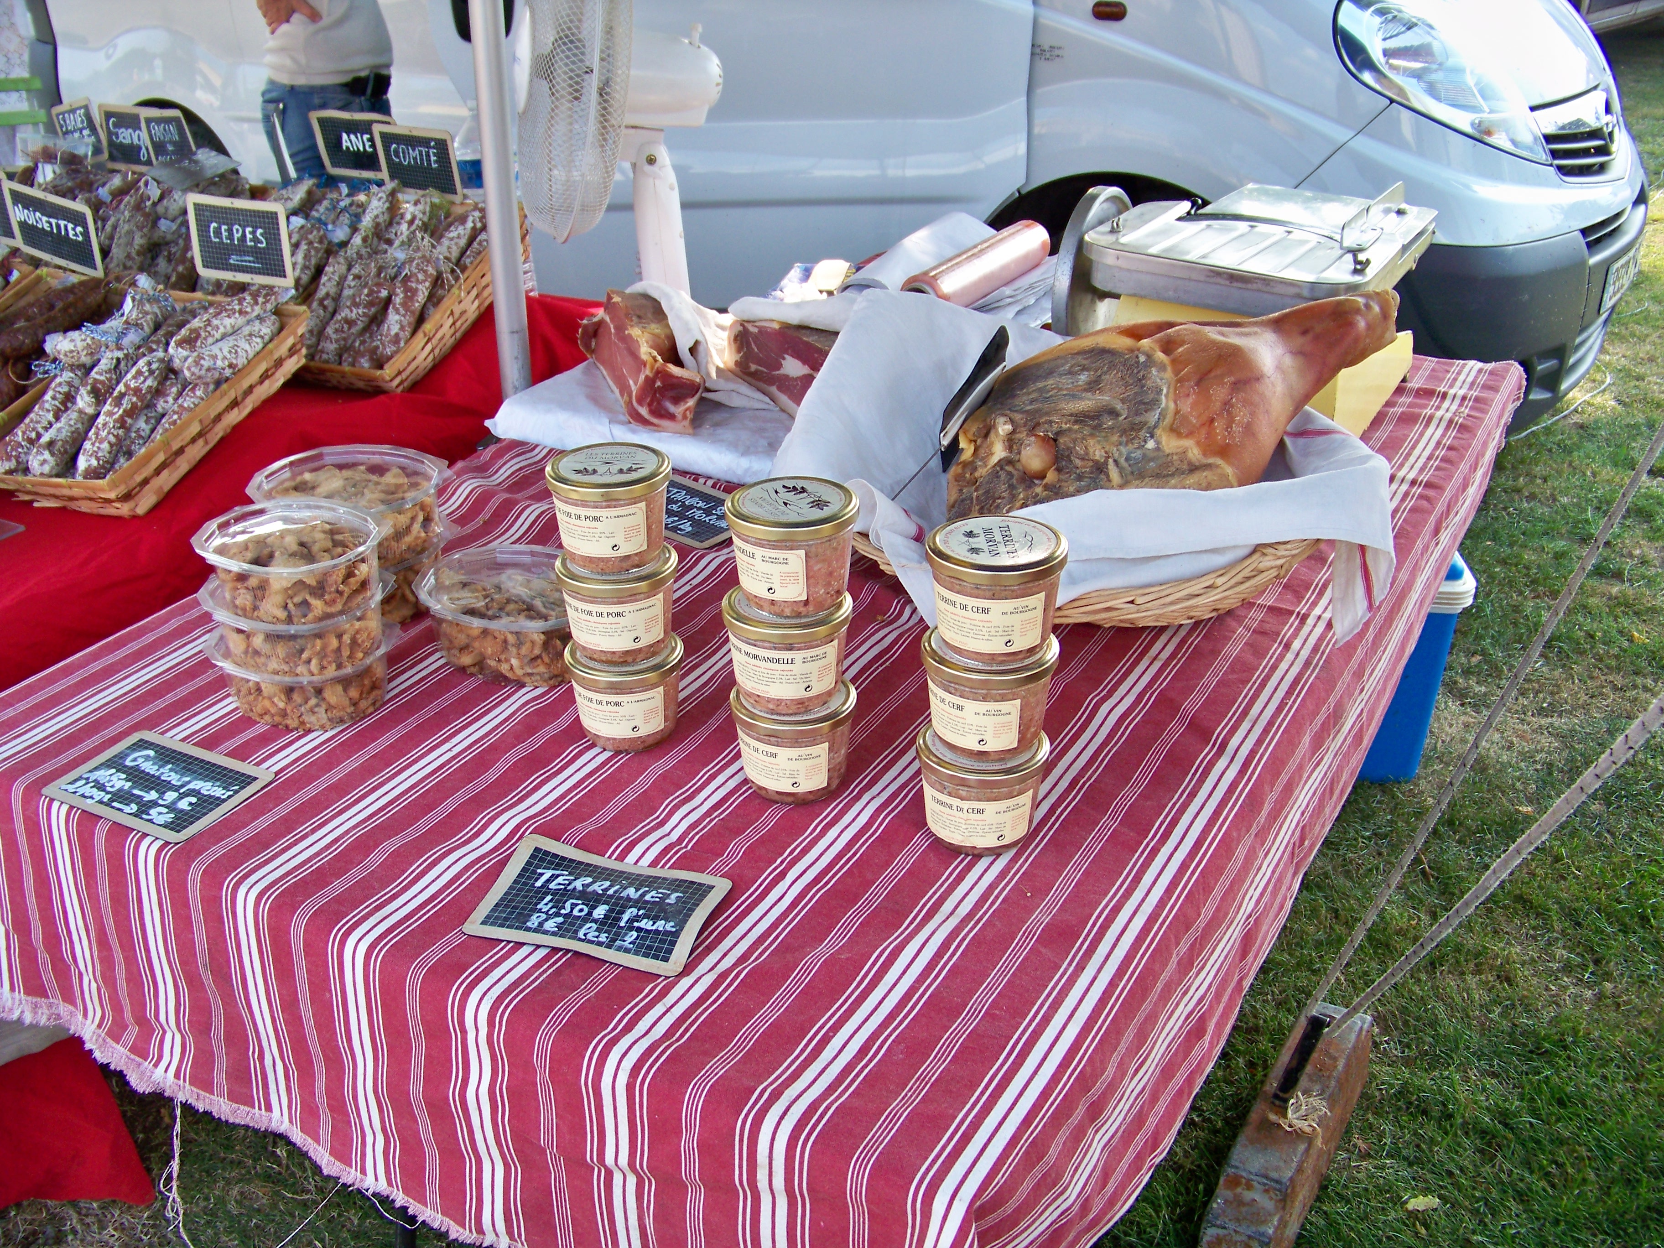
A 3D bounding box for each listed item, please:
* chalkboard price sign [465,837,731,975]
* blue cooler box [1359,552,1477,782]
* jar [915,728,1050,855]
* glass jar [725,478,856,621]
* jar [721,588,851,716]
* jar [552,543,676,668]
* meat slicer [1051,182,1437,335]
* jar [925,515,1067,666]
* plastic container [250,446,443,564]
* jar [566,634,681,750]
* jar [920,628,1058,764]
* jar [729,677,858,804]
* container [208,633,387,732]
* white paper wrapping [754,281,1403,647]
[{"bbox_3d":[-0.145,0.175,0.989,0.144,0.014,0.096,9,31,11],"label":"chalkboard price sign"},{"bbox_3d":[0.750,0.029,2.499,0.380,0.370,0.300,1,27,3],"label":"blue cooler box"},{"bbox_3d":[0.099,0.107,1.040,0.086,0.071,0.086,-1,27,0],"label":"jar"},{"bbox_3d":[-0.025,-0.047,1.032,0.086,0.071,0.086,-1,27,0],"label":"glass jar"},{"bbox_3d":[-0.029,0.017,1.062,0.086,0.071,0.086,-1,27,0],"label":"jar"},{"bbox_3d":[-0.152,-0.014,1.142,0.087,0.072,0.087,0,27,0],"label":"jar"},{"bbox_3d":[0.445,-0.361,1.754,0.350,0.250,0.380,14,31,27],"label":"meat slicer"},{"bbox_3d":[0.101,-0.019,0.975,0.086,0.071,0.086,-1,27,0],"label":"jar"},{"bbox_3d":[-0.406,-0.097,1.354,0.171,0.058,0.158,-5,27,-8],"label":"plastic container"},{"bbox_3d":[-0.149,0.050,1.164,0.086,0.071,0.086,-1,27,0],"label":"jar"},{"bbox_3d":[0.101,0.044,1.021,0.087,0.072,0.087,0,27,0],"label":"jar"},{"bbox_3d":[-0.026,0.081,1.109,0.087,0.072,0.087,0,27,0],"label":"jar"},{"bbox_3d":[-0.407,0.035,1.230,0.141,0.052,0.141,-10,28,-18],"label":"container"},{"bbox_3d":[0.207,-0.160,1.423,0.520,0.204,0.398,-1,27,0],"label":"white paper wrapping"}]

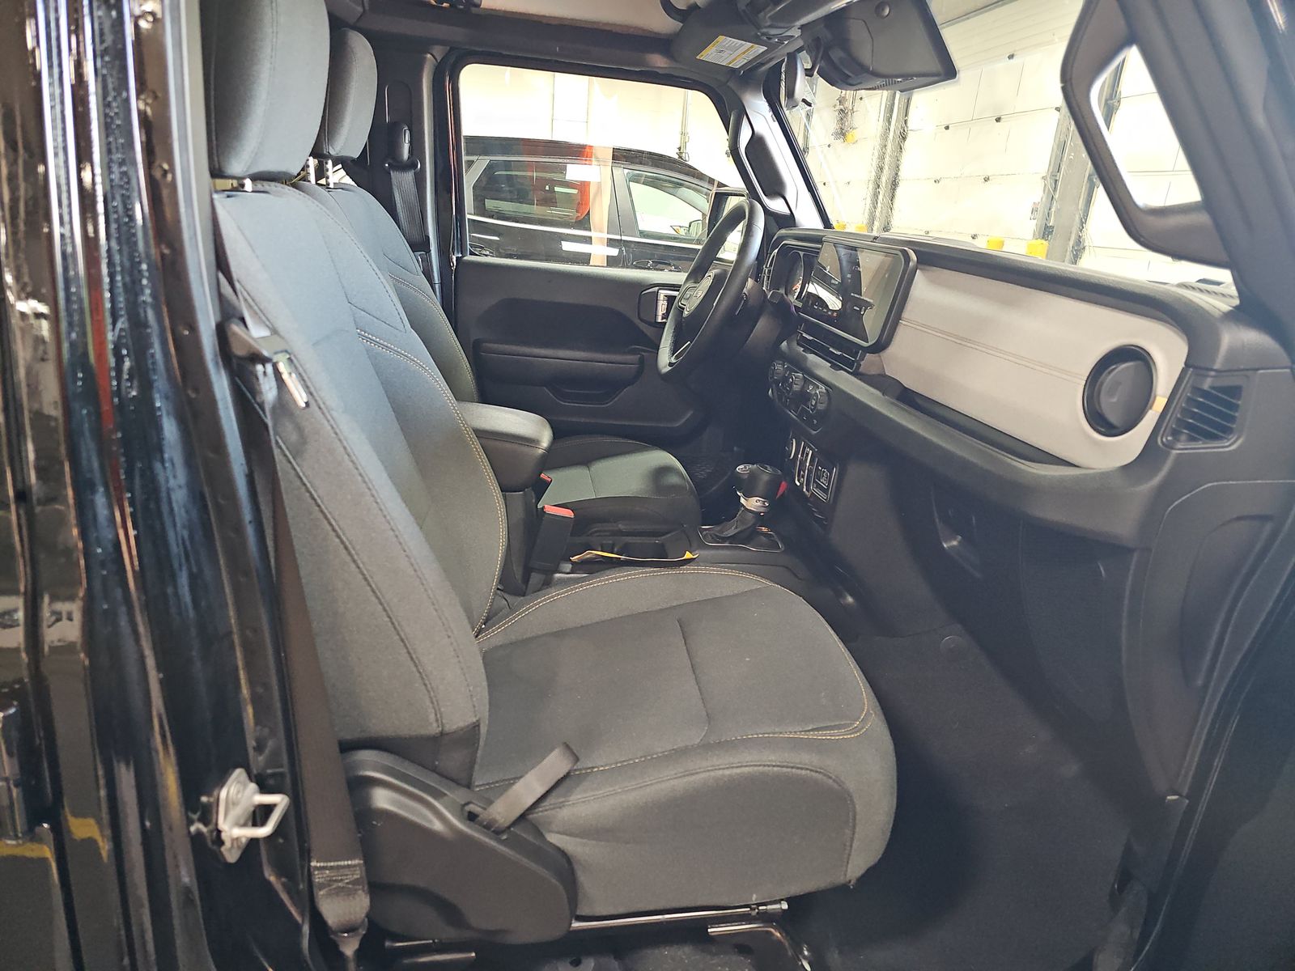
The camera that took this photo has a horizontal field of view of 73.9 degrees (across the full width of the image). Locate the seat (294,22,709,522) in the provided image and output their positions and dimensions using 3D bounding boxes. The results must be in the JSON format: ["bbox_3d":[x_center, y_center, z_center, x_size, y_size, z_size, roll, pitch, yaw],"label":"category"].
[{"bbox_3d":[-0.291,-0.316,1.662,0.830,0.980,0.520,1,18,-8],"label":"seat"}]

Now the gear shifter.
[{"bbox_3d":[0.161,0.027,1.425,0.115,0.135,0.095,1,18,-8],"label":"gear shifter"}]

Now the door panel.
[{"bbox_3d":[-0.138,-0.303,2.054,0.630,0.430,0.100,1,18,-8],"label":"door panel"}]

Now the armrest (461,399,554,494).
[{"bbox_3d":[-0.281,-0.065,1.353,0.270,0.107,0.200,1,18,-8],"label":"armrest"}]

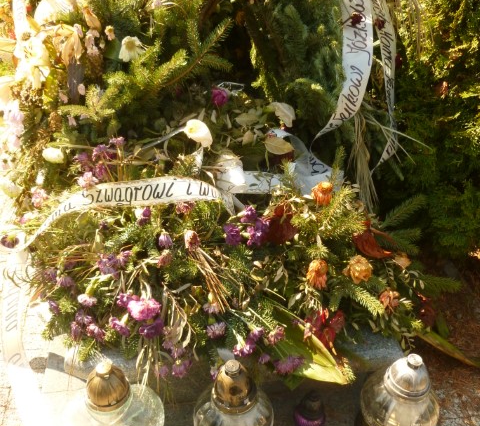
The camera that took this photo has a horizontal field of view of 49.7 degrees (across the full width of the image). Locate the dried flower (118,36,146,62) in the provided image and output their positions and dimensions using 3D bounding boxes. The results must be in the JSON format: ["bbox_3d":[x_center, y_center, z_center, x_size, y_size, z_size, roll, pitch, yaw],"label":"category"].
[{"bbox_3d":[-0.305,-0.467,1.470,0.080,0.070,0.069,0,34,0],"label":"dried flower"}]

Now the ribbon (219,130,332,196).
[{"bbox_3d":[0.117,-0.167,1.712,0.378,0.150,0.200,0,30,0],"label":"ribbon"}]

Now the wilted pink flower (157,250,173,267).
[{"bbox_3d":[-0.200,0.120,1.370,0.040,0.044,0.040,-1,32,-4],"label":"wilted pink flower"}]

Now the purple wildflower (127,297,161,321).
[{"bbox_3d":[-0.259,0.259,1.391,0.087,0.059,0.061,0,30,0],"label":"purple wildflower"}]

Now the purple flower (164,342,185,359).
[{"bbox_3d":[-0.168,0.353,1.330,0.050,0.041,0.042,0,31,0],"label":"purple flower"}]

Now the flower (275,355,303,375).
[{"bbox_3d":[0.108,0.333,1.130,0.066,0.042,0.048,0,34,0],"label":"flower"}]

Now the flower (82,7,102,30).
[{"bbox_3d":[-0.419,-0.552,1.470,0.057,0.059,0.054,0,34,0],"label":"flower"}]

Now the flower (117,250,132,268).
[{"bbox_3d":[-0.319,0.126,1.430,0.043,0.044,0.040,0,31,0],"label":"flower"}]

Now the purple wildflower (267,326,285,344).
[{"bbox_3d":[0.086,0.296,1.250,0.041,0.044,0.041,4,32,3],"label":"purple wildflower"}]

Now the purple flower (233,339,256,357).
[{"bbox_3d":[0.011,0.325,1.240,0.055,0.040,0.044,3,32,1],"label":"purple flower"}]

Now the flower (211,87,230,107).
[{"bbox_3d":[-0.068,-0.405,1.817,0.067,0.065,0.067,0,30,0],"label":"flower"}]

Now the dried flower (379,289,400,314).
[{"bbox_3d":[0.378,0.224,1.310,0.053,0.056,0.052,8,33,9],"label":"dried flower"}]

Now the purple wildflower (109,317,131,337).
[{"bbox_3d":[-0.317,0.301,1.360,0.056,0.046,0.047,0,31,0],"label":"purple wildflower"}]

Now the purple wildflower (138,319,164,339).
[{"bbox_3d":[-0.240,0.315,1.402,0.067,0.050,0.051,0,30,0],"label":"purple wildflower"}]

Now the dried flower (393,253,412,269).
[{"bbox_3d":[0.439,0.131,1.400,0.051,0.040,0.043,8,33,10],"label":"dried flower"}]

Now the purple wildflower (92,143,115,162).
[{"bbox_3d":[-0.432,-0.191,1.638,0.066,0.052,0.054,0,30,0],"label":"purple wildflower"}]

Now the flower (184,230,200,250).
[{"bbox_3d":[-0.126,0.070,1.370,0.040,0.049,0.042,0,32,-3],"label":"flower"}]

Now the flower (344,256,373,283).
[{"bbox_3d":[0.338,0.163,1.491,0.082,0.074,0.077,0,30,0],"label":"flower"}]

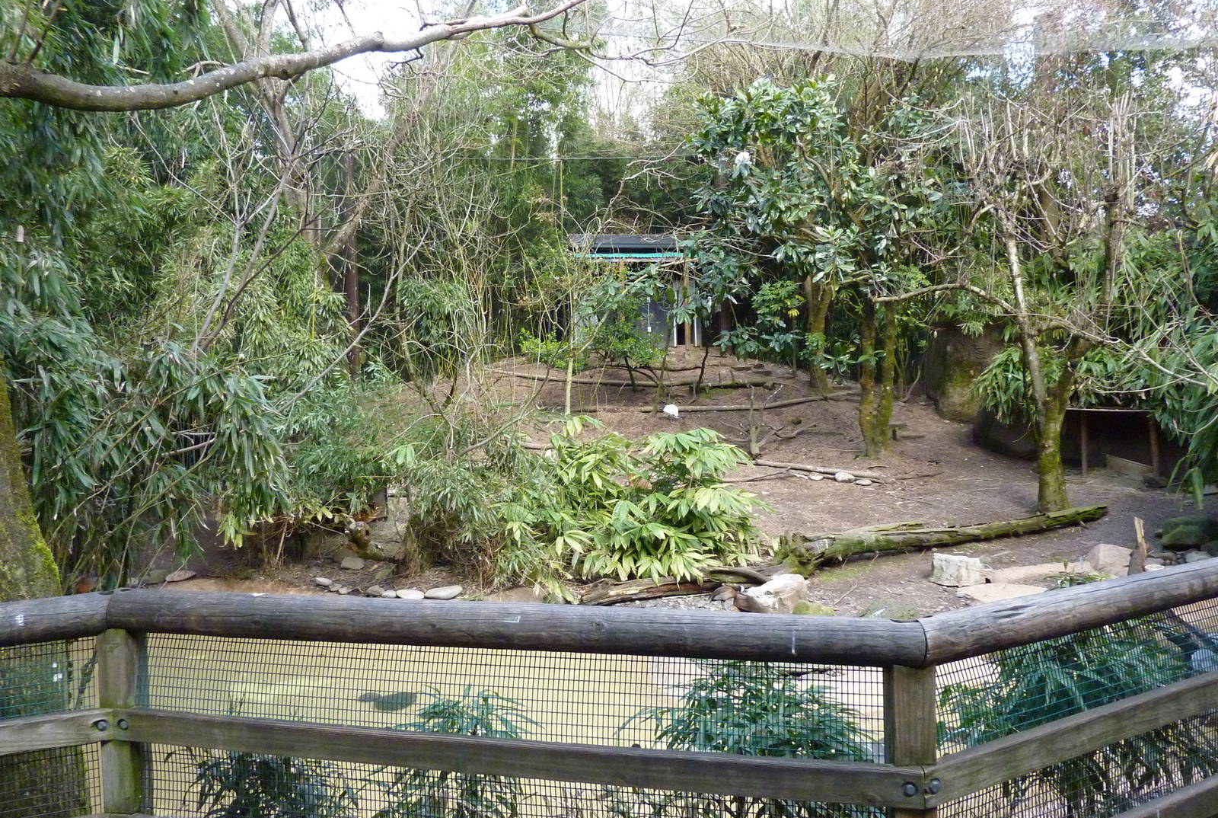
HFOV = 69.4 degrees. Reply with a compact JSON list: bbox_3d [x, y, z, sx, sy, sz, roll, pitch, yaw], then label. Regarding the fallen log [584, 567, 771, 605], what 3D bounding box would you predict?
[{"bbox_3d":[0.730,1.837,9.210,2.019,0.280,0.340,0,2,-12],"label":"fallen log"}]

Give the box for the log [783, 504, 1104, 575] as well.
[{"bbox_3d":[4.133,1.465,10.450,4.520,0.330,0.400,-4,3,-18],"label":"log"}]

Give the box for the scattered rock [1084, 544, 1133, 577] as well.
[{"bbox_3d":[5.543,1.693,9.750,0.480,0.340,0.420,0,2,25],"label":"scattered rock"}]

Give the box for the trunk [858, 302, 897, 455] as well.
[{"bbox_3d":[3.966,-0.443,13.000,0.520,2.350,0.380,0,2,15],"label":"trunk"}]

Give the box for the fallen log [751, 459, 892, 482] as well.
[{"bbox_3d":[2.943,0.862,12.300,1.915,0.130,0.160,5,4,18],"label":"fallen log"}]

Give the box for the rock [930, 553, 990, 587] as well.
[{"bbox_3d":[3.787,1.742,9.500,0.550,0.320,0.360,0,2,15],"label":"rock"}]

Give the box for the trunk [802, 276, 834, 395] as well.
[{"bbox_3d":[3.713,-1.308,15.600,0.470,2.100,0.360,0,2,12],"label":"trunk"}]

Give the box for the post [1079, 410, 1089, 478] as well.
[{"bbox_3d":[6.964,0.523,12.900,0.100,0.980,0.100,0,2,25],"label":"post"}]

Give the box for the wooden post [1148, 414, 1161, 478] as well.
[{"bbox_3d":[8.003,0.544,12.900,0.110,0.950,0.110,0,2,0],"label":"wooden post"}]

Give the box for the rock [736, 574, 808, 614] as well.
[{"bbox_3d":[1.660,1.893,8.950,0.660,0.330,0.450,0,2,5],"label":"rock"}]

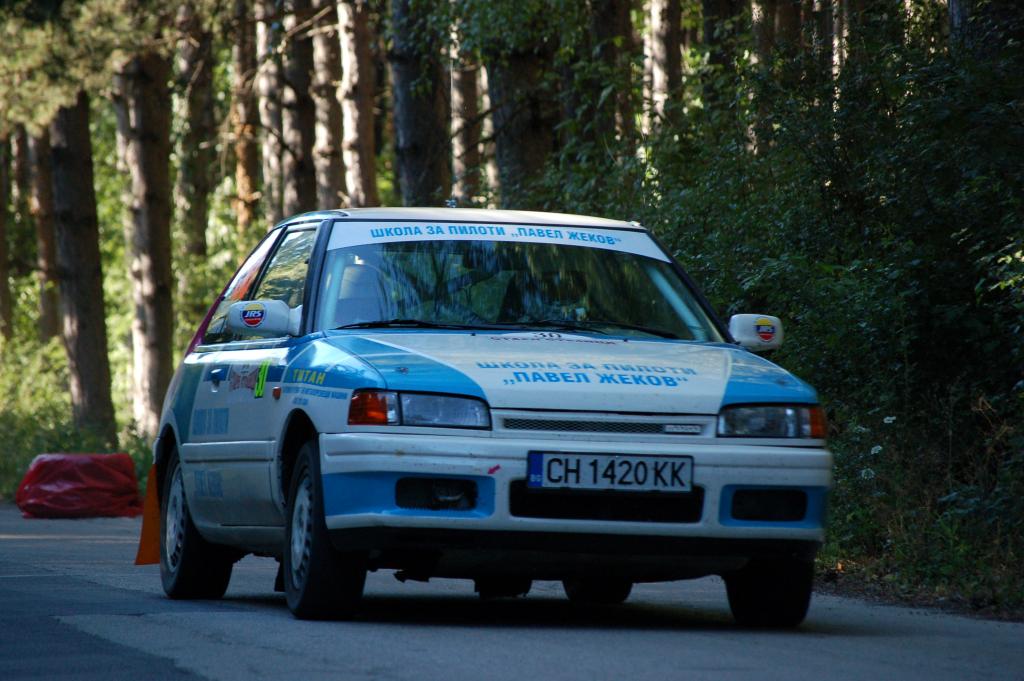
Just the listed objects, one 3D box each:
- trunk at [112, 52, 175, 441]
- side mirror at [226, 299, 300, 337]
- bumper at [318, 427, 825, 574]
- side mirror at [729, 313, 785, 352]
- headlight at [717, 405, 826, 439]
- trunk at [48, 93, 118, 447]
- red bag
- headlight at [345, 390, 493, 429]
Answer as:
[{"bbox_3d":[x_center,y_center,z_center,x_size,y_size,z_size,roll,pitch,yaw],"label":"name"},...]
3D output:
[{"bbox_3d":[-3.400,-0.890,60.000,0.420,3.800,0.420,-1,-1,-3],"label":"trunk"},{"bbox_3d":[-0.811,-0.072,20.950,0.250,0.120,0.140,2,-1,-12],"label":"side mirror"},{"bbox_3d":[0.252,0.507,19.920,1.640,0.400,0.490,2,-1,-12],"label":"bumper"},{"bbox_3d":[0.785,-0.023,21.300,0.240,0.120,0.140,2,-1,-12],"label":"side mirror"},{"bbox_3d":[0.808,0.253,20.007,0.410,0.120,0.210,2,-1,-17],"label":"headlight"},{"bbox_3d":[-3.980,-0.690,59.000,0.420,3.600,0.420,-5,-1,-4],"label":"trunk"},{"bbox_3d":[-3.330,1.123,49.200,1.000,0.500,0.550,1,-1,-4],"label":"red bag"},{"bbox_3d":[-0.289,0.216,19.764,0.410,0.120,0.210,2,-1,-8],"label":"headlight"}]

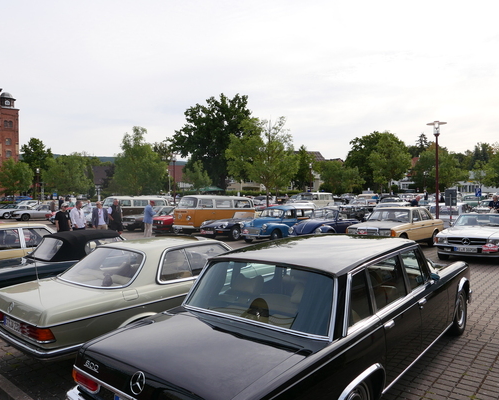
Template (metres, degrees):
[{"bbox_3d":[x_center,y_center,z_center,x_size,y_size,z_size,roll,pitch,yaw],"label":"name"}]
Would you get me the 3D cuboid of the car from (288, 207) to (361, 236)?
[{"bbox_3d":[3.211,1.052,15.912,1.570,1.430,4.070,0,1,40],"label":"car"}]

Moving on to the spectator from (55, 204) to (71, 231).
[{"bbox_3d":[-6.506,1.008,13.900,0.550,1.800,0.340,-1,1,-27],"label":"spectator"}]

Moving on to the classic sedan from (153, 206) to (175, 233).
[{"bbox_3d":[-3.844,1.077,22.600,1.660,1.390,4.250,0,0,39],"label":"classic sedan"}]

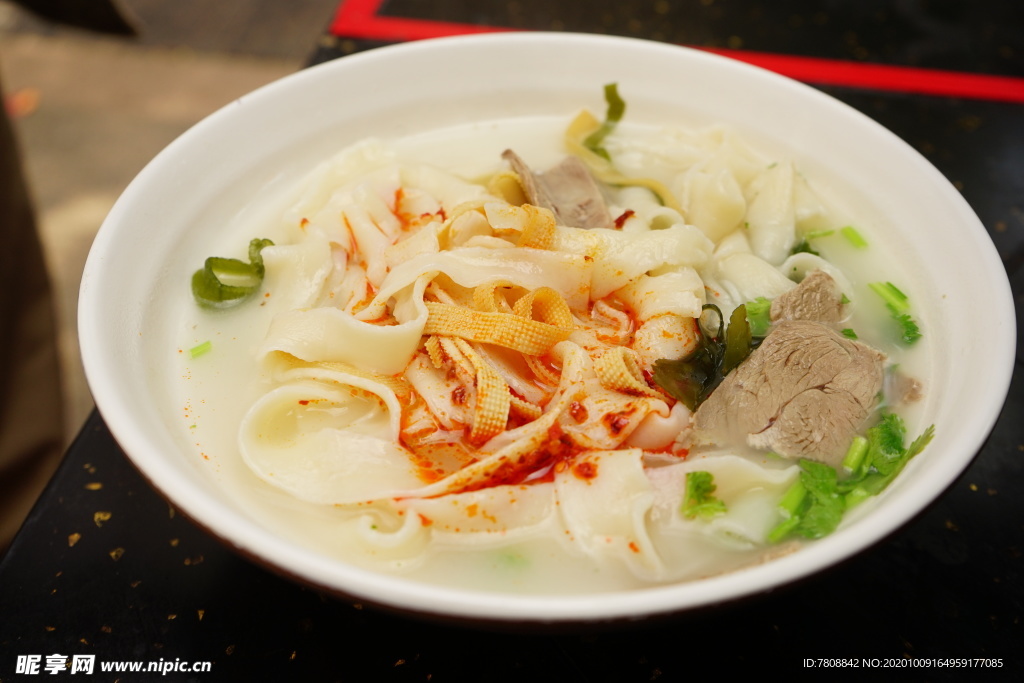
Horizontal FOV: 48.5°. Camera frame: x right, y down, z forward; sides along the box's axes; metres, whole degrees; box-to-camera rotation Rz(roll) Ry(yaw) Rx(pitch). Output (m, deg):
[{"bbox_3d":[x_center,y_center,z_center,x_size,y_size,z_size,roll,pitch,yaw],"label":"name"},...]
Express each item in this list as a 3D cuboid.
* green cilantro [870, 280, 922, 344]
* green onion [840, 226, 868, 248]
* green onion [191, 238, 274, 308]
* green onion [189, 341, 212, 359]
[{"bbox_3d":[0.104,-0.008,0.309,0.007,0.004,0.024,-7,42,-7],"label":"green cilantro"},{"bbox_3d":[0.100,-0.030,0.333,0.004,0.003,0.010,-11,43,-12],"label":"green onion"},{"bbox_3d":[-0.077,-0.017,0.312,0.019,0.010,0.020,0,42,0],"label":"green onion"},{"bbox_3d":[-0.081,0.002,0.296,0.003,0.003,0.006,33,51,31],"label":"green onion"}]

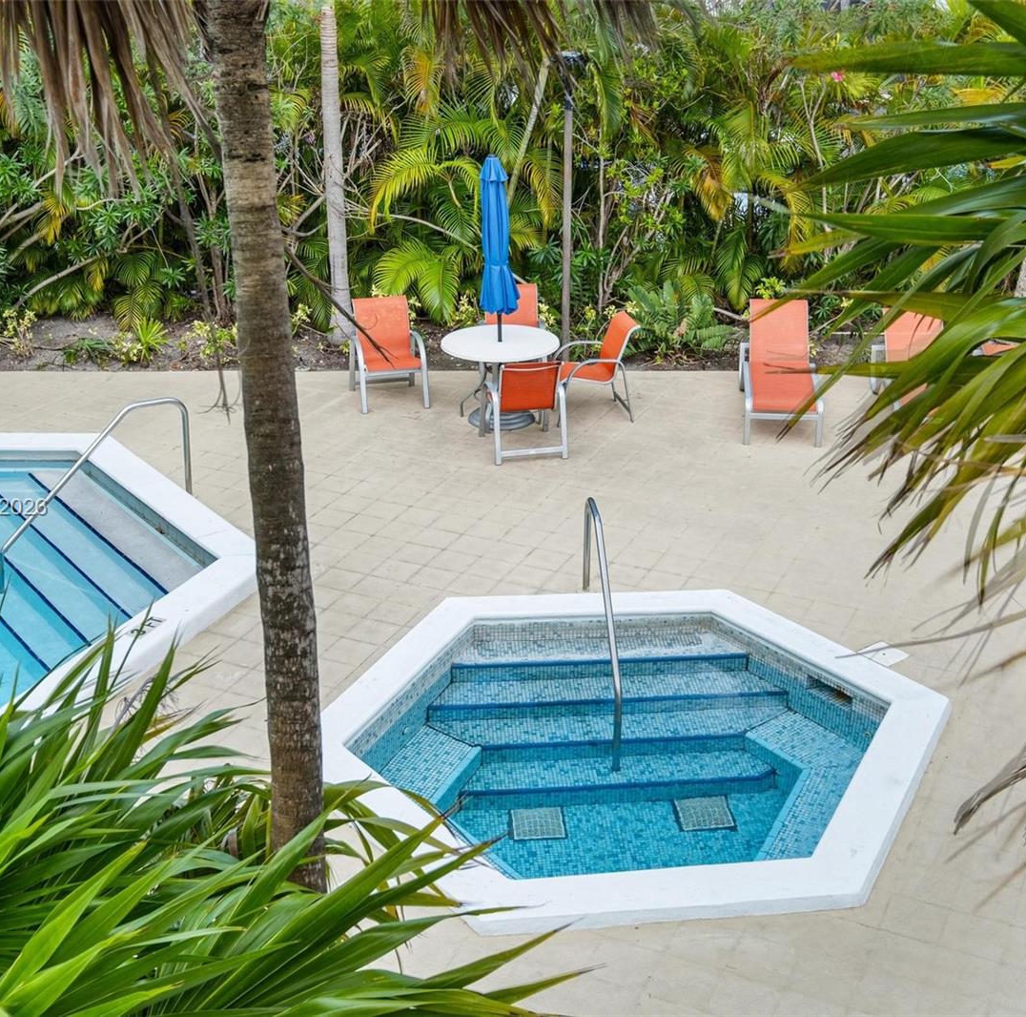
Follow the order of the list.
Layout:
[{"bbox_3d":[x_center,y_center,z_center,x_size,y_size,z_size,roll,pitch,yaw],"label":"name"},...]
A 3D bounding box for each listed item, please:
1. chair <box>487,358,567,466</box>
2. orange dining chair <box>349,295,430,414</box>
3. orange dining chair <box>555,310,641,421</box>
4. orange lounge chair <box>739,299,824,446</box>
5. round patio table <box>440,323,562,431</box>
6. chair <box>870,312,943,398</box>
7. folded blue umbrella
[{"bbox_3d":[0.092,-0.928,13.015,0.626,0.884,0.755,-6,24,-13],"label":"chair"},{"bbox_3d":[-1.170,-1.443,14.206,0.626,0.884,0.755,-6,24,-13],"label":"orange dining chair"},{"bbox_3d":[0.720,-1.280,13.829,0.755,0.884,0.626,-5,24,-12],"label":"orange dining chair"},{"bbox_3d":[2.431,-1.261,13.874,0.656,0.815,1.789,3,24,6],"label":"orange lounge chair"},{"bbox_3d":[-0.106,-1.150,13.741,1.053,0.725,1.053,0,23,0],"label":"round patio table"},{"bbox_3d":[3.690,-1.227,13.794,0.656,0.815,1.789,2,24,5],"label":"chair"},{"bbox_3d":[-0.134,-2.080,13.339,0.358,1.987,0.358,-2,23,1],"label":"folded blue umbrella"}]

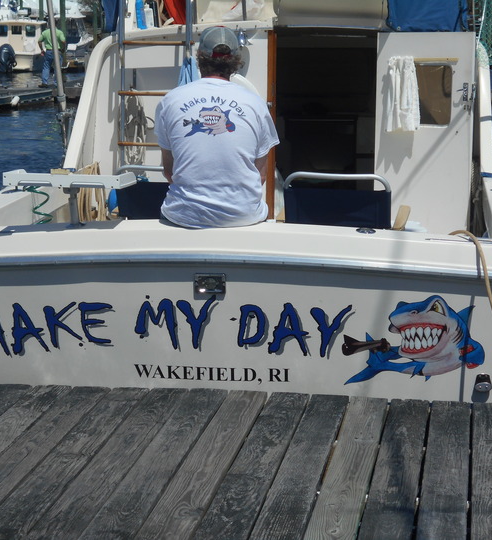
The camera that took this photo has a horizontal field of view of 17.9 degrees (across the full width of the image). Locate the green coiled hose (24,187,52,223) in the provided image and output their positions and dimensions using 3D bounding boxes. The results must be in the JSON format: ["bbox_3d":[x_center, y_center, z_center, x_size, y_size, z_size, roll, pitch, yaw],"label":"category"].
[{"bbox_3d":[-0.951,-0.300,7.150,0.128,0.170,0.110,2,10,9],"label":"green coiled hose"}]

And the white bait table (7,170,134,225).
[{"bbox_3d":[-0.758,-0.315,6.774,0.514,0.241,0.321,1,10,8],"label":"white bait table"}]

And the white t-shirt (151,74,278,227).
[{"bbox_3d":[-0.129,-0.531,7.050,0.540,0.650,0.310,1,10,6],"label":"white t-shirt"}]

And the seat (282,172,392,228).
[{"bbox_3d":[0.472,-0.067,7.538,0.570,0.860,0.500,2,10,10],"label":"seat"}]

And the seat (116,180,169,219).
[{"bbox_3d":[-0.332,-0.115,7.808,0.570,0.860,0.500,2,10,10],"label":"seat"}]

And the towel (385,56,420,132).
[{"bbox_3d":[0.868,-0.973,8.650,0.200,0.425,0.070,2,10,9],"label":"towel"}]

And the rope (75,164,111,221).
[{"bbox_3d":[-0.817,-0.391,8.300,0.200,0.400,0.130,2,10,9],"label":"rope"}]

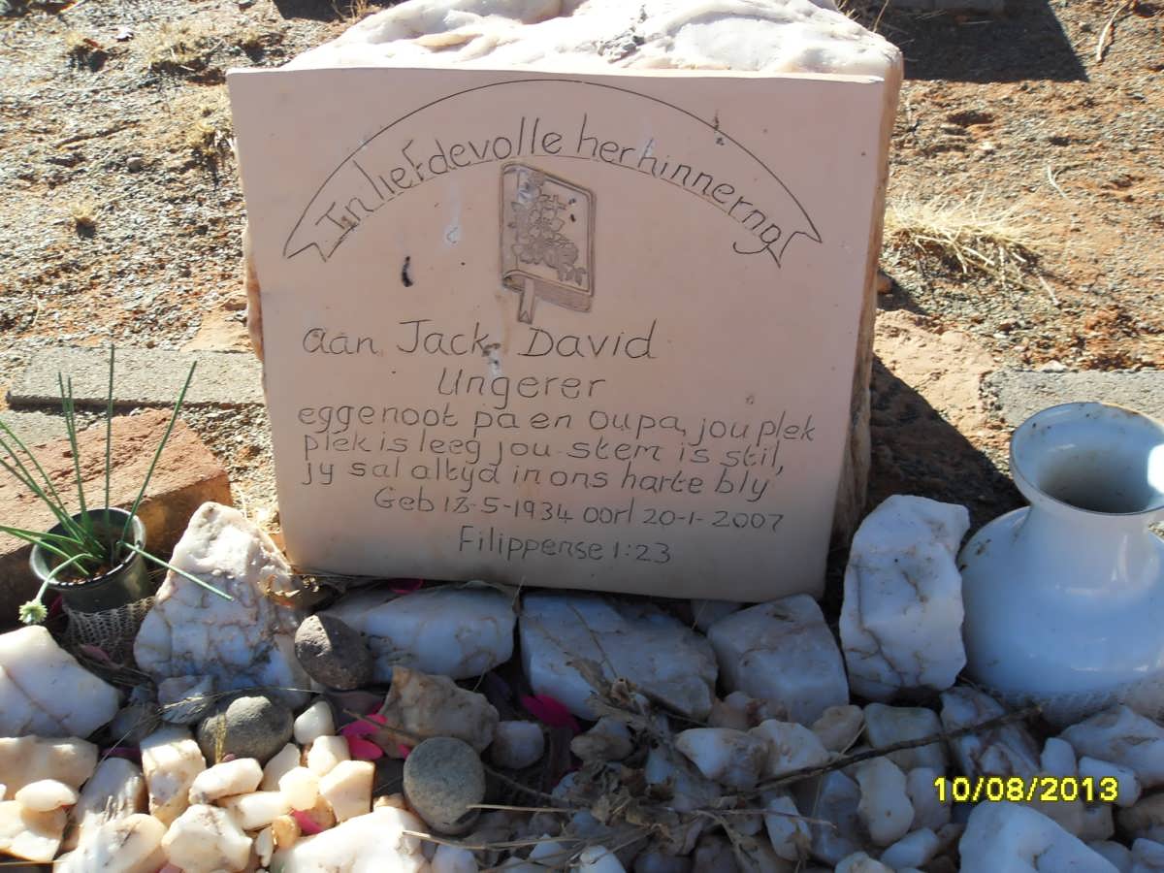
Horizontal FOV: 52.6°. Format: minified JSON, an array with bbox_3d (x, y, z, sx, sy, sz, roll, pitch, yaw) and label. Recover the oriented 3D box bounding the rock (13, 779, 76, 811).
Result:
[{"bbox_3d":[-0.410,0.274,0.900,0.048,0.021,0.028,0,38,0],"label":"rock"}]

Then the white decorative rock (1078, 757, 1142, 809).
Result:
[{"bbox_3d":[0.418,0.274,0.932,0.052,0.026,0.029,20,42,23],"label":"white decorative rock"}]

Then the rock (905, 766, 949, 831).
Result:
[{"bbox_3d":[0.268,0.284,0.924,0.043,0.044,0.040,-1,33,0],"label":"rock"}]

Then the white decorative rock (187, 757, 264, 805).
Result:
[{"bbox_3d":[-0.276,0.266,0.910,0.057,0.025,0.029,-16,41,-19],"label":"white decorative rock"}]

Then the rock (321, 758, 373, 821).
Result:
[{"bbox_3d":[-0.184,0.276,0.917,0.042,0.042,0.040,-1,33,0],"label":"rock"}]

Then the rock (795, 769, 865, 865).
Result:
[{"bbox_3d":[0.201,0.307,0.950,0.054,0.056,0.066,-1,34,0],"label":"rock"}]

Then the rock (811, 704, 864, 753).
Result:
[{"bbox_3d":[0.211,0.242,0.974,0.043,0.034,0.038,-9,39,-12],"label":"rock"}]

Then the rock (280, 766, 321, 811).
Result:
[{"bbox_3d":[-0.216,0.271,0.904,0.031,0.028,0.031,0,38,0],"label":"rock"}]

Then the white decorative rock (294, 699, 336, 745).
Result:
[{"bbox_3d":[-0.225,0.240,0.991,0.035,0.035,0.035,-1,33,0],"label":"white decorative rock"}]

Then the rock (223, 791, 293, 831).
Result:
[{"bbox_3d":[-0.266,0.304,0.963,0.056,0.030,0.032,-1,34,0],"label":"rock"}]

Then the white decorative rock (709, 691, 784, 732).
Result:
[{"bbox_3d":[0.138,0.233,0.985,0.060,0.037,0.041,0,38,0],"label":"white decorative rock"}]

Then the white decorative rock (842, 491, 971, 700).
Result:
[{"bbox_3d":[0.286,0.143,1.040,0.105,0.180,0.092,-1,34,0],"label":"white decorative rock"}]

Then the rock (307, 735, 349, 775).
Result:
[{"bbox_3d":[-0.205,0.260,0.951,0.034,0.033,0.033,-1,33,0],"label":"rock"}]

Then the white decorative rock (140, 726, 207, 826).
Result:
[{"bbox_3d":[-0.323,0.270,0.929,0.051,0.070,0.062,-1,33,0],"label":"white decorative rock"}]

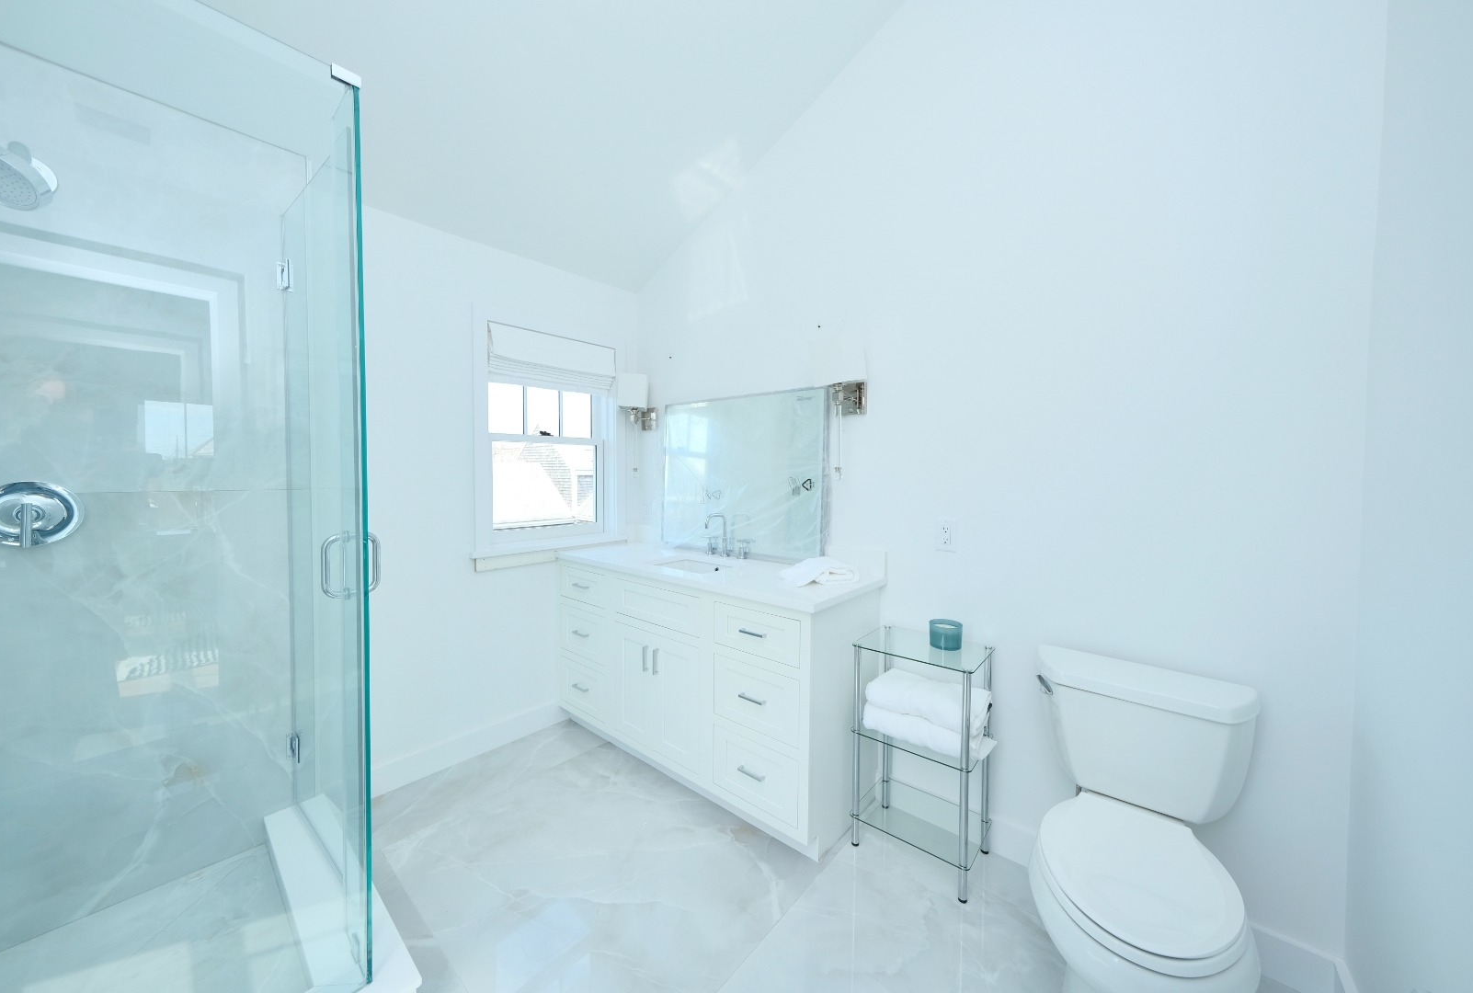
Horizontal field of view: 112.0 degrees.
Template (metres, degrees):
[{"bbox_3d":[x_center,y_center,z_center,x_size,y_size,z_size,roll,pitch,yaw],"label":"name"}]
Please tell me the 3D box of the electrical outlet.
[{"bbox_3d":[0.771,0.140,1.824,0.074,0.117,0.006,2,2,40],"label":"electrical outlet"}]

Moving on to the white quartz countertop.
[{"bbox_3d":[-0.172,0.332,2.277,1.553,0.030,0.552,2,2,40],"label":"white quartz countertop"}]

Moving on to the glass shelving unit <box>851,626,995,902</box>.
[{"bbox_3d":[0.634,0.872,1.713,0.397,0.717,0.303,2,2,40],"label":"glass shelving unit"}]

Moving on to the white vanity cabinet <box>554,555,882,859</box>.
[{"bbox_3d":[-0.177,0.778,2.299,1.527,0.860,0.542,2,2,40],"label":"white vanity cabinet"}]

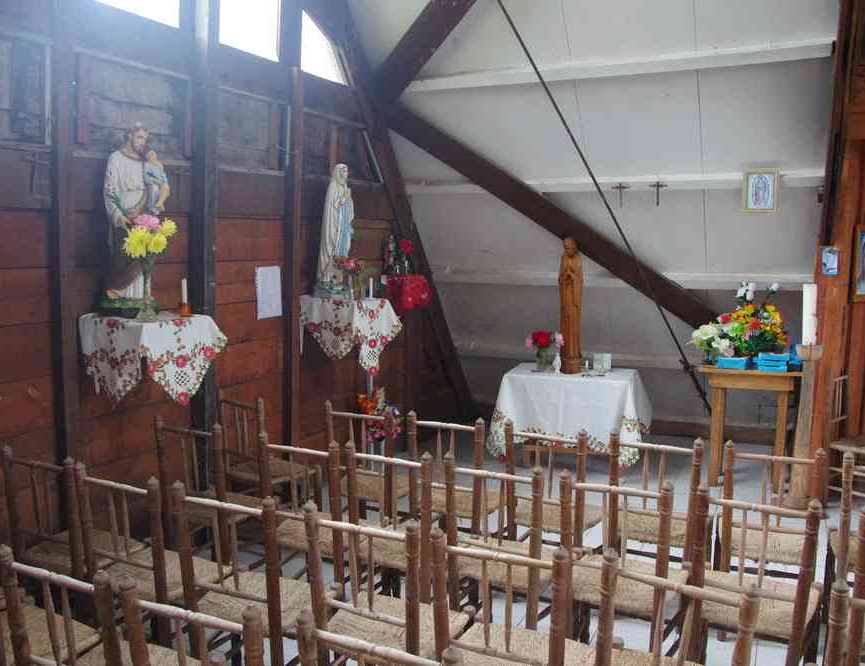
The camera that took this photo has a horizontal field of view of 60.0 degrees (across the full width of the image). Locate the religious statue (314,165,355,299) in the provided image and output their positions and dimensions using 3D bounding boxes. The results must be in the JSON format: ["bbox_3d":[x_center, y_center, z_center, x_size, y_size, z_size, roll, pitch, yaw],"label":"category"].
[{"bbox_3d":[-0.595,-0.619,4.518,0.210,0.805,0.230,4,8,26],"label":"religious statue"}]

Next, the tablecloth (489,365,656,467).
[{"bbox_3d":[1.058,0.625,5.701,1.120,0.640,0.700,3,7,24],"label":"tablecloth"}]

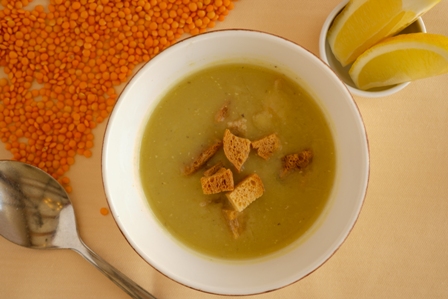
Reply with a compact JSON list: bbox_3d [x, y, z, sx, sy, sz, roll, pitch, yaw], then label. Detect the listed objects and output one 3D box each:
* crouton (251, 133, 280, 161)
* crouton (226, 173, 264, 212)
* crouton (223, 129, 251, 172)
[{"bbox_3d":[0.022,-0.001,0.592,0.014,0.009,0.011,-22,87,1],"label":"crouton"},{"bbox_3d":[0.011,0.023,0.588,0.017,0.011,0.011,-31,99,-6],"label":"crouton"},{"bbox_3d":[0.007,0.000,0.590,0.014,0.010,0.023,-17,87,1],"label":"crouton"}]

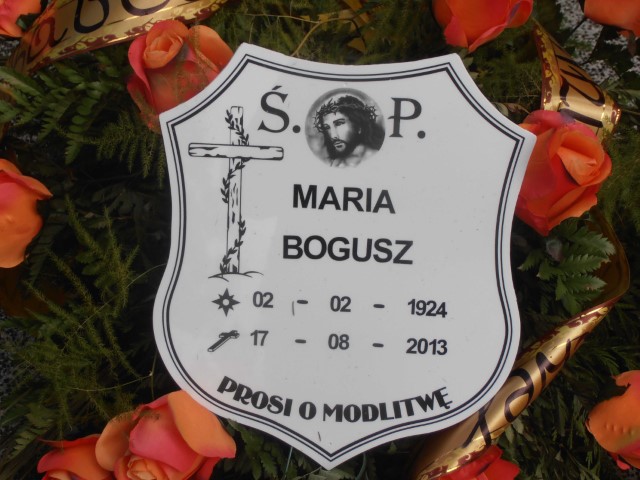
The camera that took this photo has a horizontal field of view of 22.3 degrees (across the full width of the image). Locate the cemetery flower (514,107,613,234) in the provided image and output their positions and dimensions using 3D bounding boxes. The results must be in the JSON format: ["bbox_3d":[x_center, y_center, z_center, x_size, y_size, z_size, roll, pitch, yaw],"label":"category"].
[{"bbox_3d":[0.144,-0.040,0.970,0.066,0.058,0.066,-12,90,-37],"label":"cemetery flower"}]

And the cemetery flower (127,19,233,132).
[{"bbox_3d":[-0.084,-0.096,0.970,0.065,0.062,0.065,-26,52,0],"label":"cemetery flower"}]

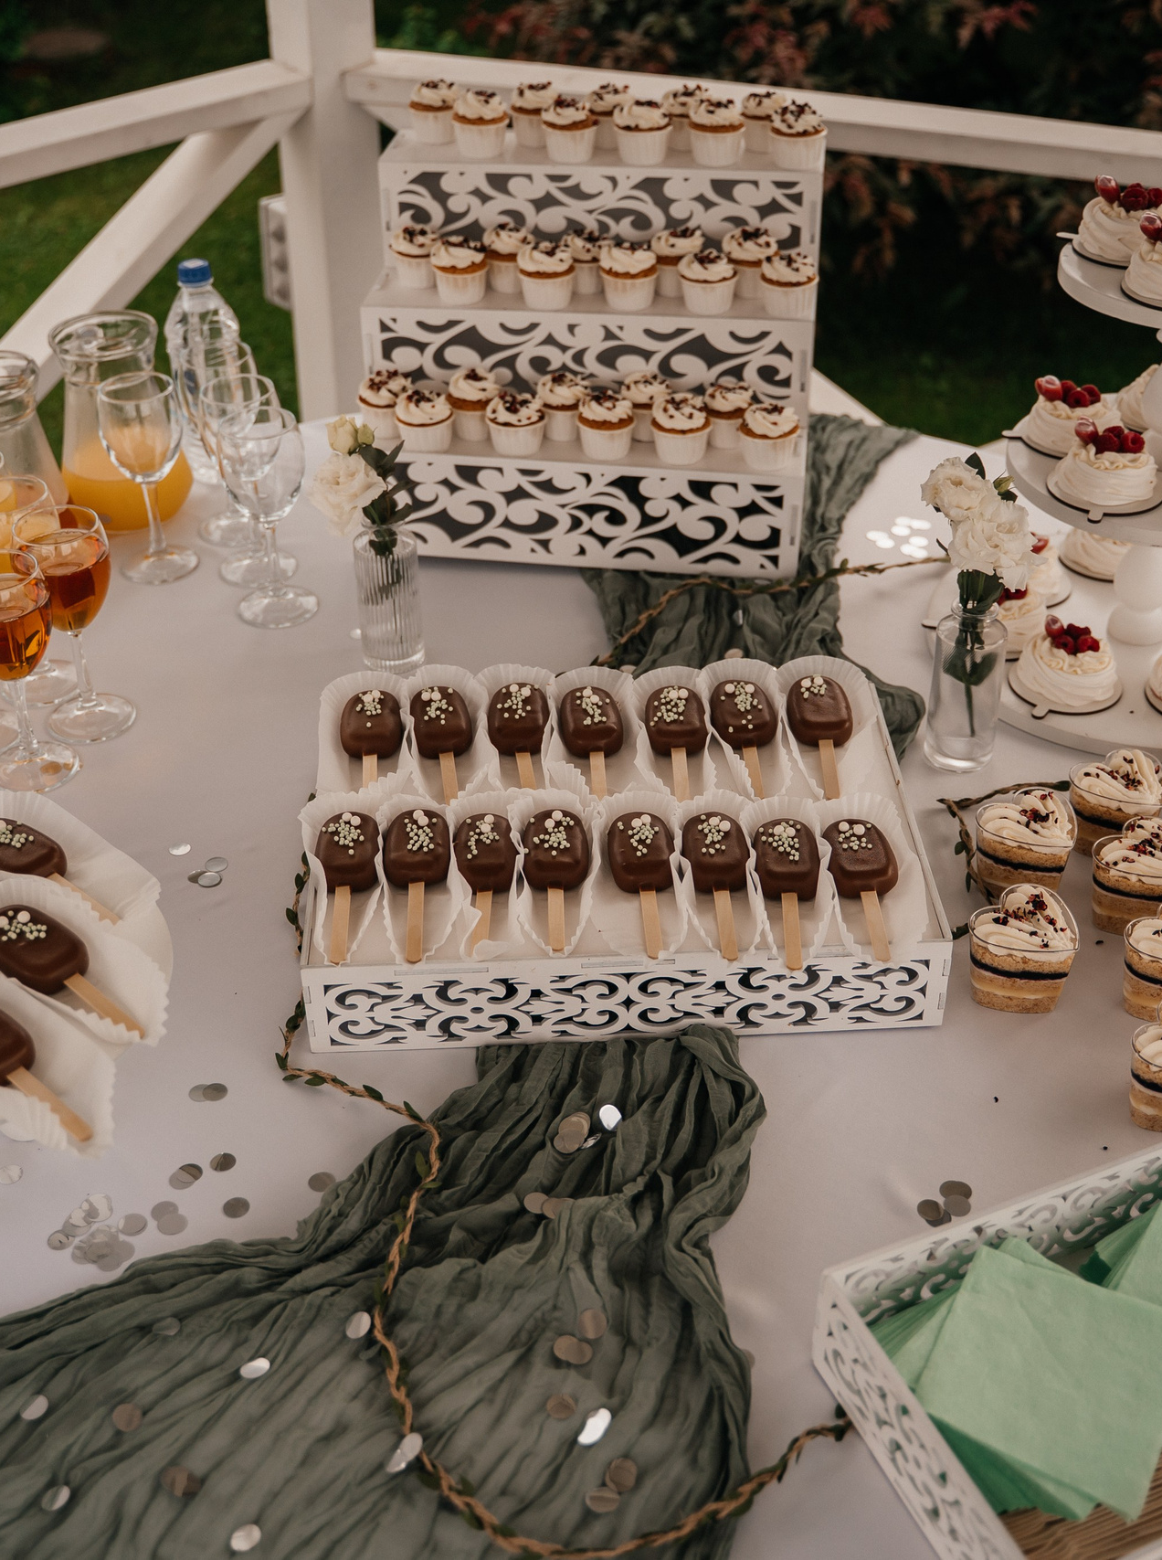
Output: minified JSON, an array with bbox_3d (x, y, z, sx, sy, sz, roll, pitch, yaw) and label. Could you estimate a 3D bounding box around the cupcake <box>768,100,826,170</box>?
[{"bbox_3d":[0.200,-0.597,1.678,0.054,0.056,0.054,5,36,8],"label":"cupcake"}]

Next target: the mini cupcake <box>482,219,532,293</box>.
[{"bbox_3d":[-0.071,-0.517,1.794,0.054,0.057,0.054,0,35,0],"label":"mini cupcake"}]

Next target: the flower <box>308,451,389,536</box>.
[{"bbox_3d":[-0.187,-0.229,1.452,0.064,0.062,0.058,10,37,16],"label":"flower"}]

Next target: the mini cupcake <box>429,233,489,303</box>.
[{"bbox_3d":[-0.111,-0.471,1.673,0.052,0.054,0.052,4,36,7],"label":"mini cupcake"}]

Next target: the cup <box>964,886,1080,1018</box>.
[{"bbox_3d":[0.316,0.126,1.282,0.077,0.063,0.072,-30,45,-34],"label":"cup"}]

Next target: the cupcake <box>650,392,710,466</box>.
[{"bbox_3d":[0.089,-0.312,1.611,0.052,0.056,0.052,4,36,8],"label":"cupcake"}]

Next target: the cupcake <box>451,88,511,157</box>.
[{"bbox_3d":[-0.093,-0.609,1.688,0.052,0.054,0.052,4,36,8],"label":"cupcake"}]

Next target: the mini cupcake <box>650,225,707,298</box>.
[{"bbox_3d":[0.090,-0.480,1.679,0.052,0.054,0.052,4,36,7],"label":"mini cupcake"}]

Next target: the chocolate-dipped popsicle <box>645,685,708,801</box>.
[{"bbox_3d":[0.074,-0.029,1.367,0.046,0.020,0.155,0,35,0],"label":"chocolate-dipped popsicle"}]

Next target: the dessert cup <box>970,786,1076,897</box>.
[{"bbox_3d":[0.319,0.038,1.278,0.071,0.062,0.068,-27,42,-31],"label":"dessert cup"}]

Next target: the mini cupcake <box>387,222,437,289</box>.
[{"bbox_3d":[-0.159,-0.500,1.731,0.053,0.054,0.053,5,36,8],"label":"mini cupcake"}]

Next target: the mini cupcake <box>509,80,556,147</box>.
[{"bbox_3d":[-0.047,-0.649,1.771,0.049,0.058,0.049,0,35,0],"label":"mini cupcake"}]

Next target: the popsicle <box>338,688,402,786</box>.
[{"bbox_3d":[-0.153,-0.022,1.318,0.043,0.022,0.149,-4,36,-3],"label":"popsicle"}]

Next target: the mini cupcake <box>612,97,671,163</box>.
[{"bbox_3d":[0.057,-0.594,1.662,0.052,0.054,0.052,4,36,7],"label":"mini cupcake"}]

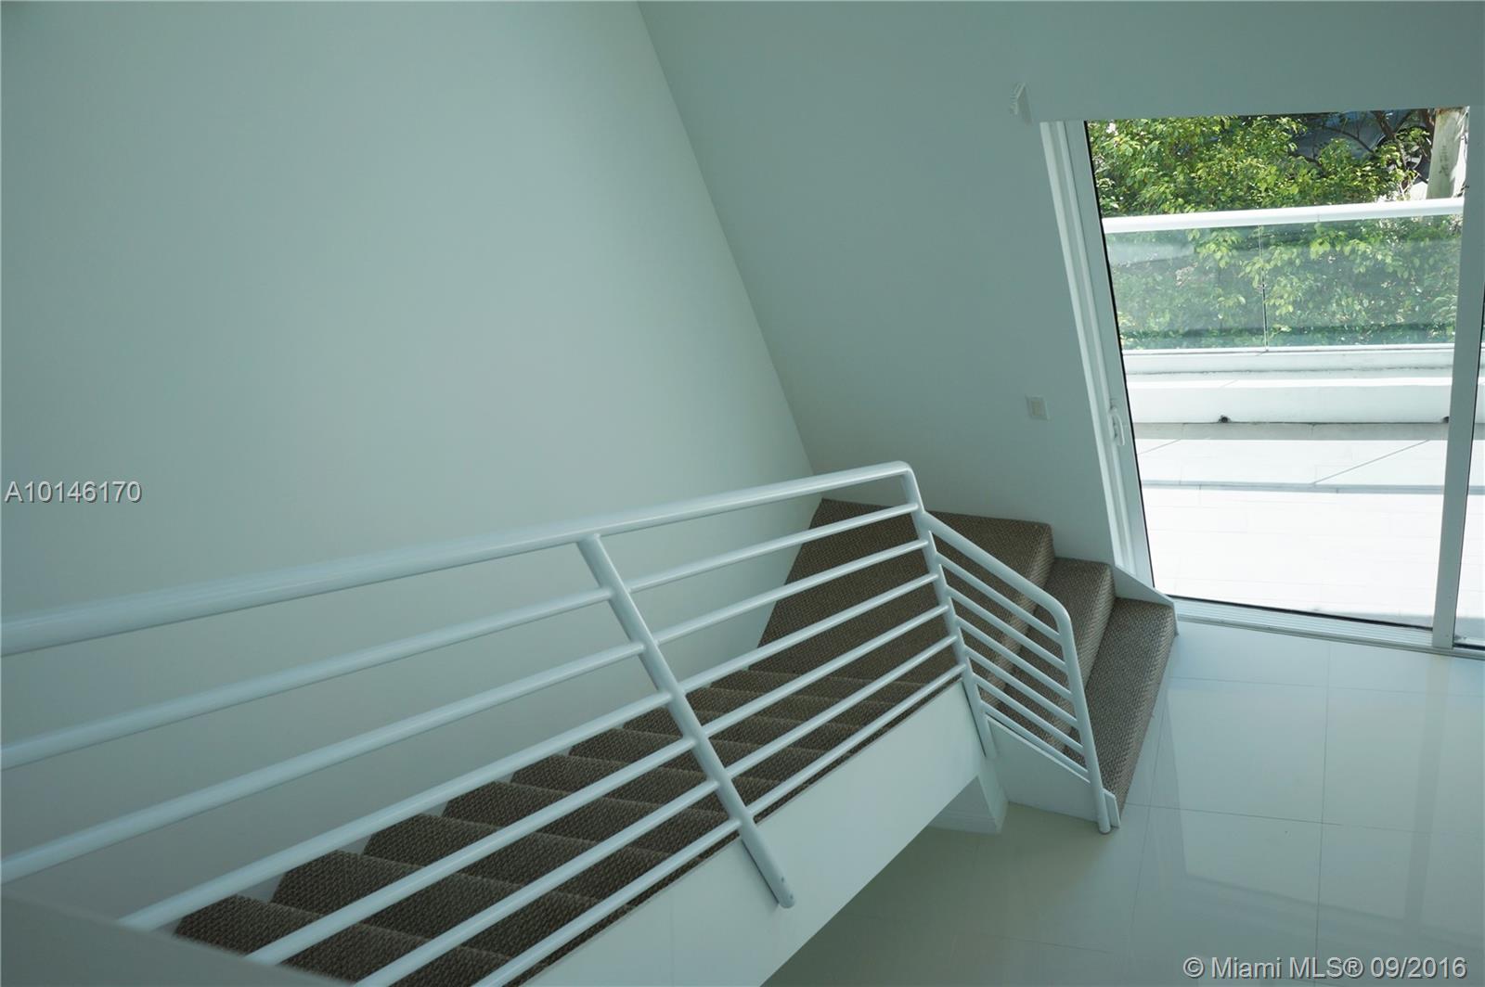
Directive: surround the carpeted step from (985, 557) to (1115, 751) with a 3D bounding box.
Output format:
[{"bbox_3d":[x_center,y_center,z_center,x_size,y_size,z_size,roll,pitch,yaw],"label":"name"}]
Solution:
[{"bbox_3d":[1.213,0.659,4.804,0.231,0.198,0.909,6,47,31],"label":"carpeted step"}]

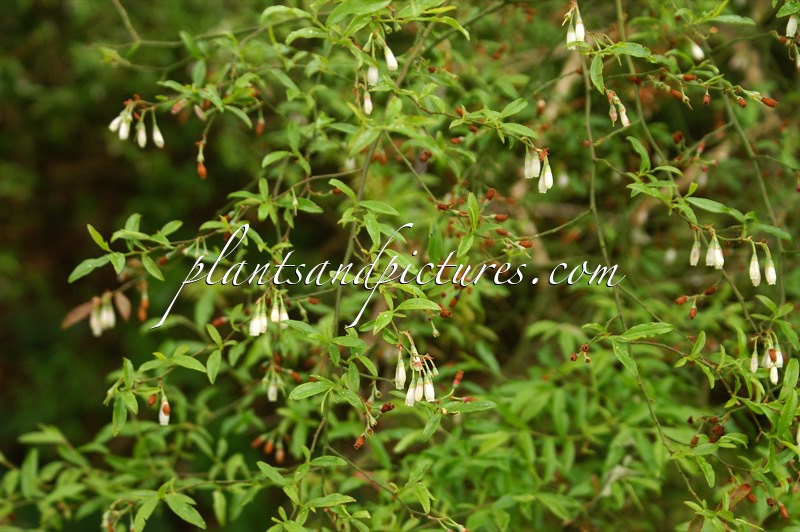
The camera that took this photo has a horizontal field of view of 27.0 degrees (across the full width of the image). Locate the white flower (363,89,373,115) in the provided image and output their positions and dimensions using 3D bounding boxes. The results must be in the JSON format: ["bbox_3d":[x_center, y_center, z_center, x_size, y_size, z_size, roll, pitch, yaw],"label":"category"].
[{"bbox_3d":[-0.013,-0.069,0.700,0.004,0.011,0.004,-6,7,0],"label":"white flower"}]

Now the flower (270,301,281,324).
[{"bbox_3d":[-0.071,0.026,0.950,0.005,0.013,0.005,0,6,0],"label":"flower"}]

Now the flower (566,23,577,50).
[{"bbox_3d":[0.097,-0.129,0.940,0.005,0.015,0.005,0,6,0],"label":"flower"}]

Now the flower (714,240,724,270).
[{"bbox_3d":[0.134,-0.005,0.700,0.004,0.013,0.004,-6,7,0],"label":"flower"}]

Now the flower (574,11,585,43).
[{"bbox_3d":[0.100,-0.133,0.930,0.005,0.016,0.005,-5,6,0],"label":"flower"}]

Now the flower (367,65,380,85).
[{"bbox_3d":[-0.011,-0.083,0.720,0.005,0.010,0.005,1,7,0],"label":"flower"}]

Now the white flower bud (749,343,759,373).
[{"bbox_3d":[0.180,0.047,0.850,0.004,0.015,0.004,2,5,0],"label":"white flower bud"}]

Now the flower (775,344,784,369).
[{"bbox_3d":[0.217,0.052,0.950,0.005,0.014,0.005,-5,6,0],"label":"flower"}]

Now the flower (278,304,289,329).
[{"bbox_3d":[-0.066,0.029,0.950,0.005,0.014,0.005,-6,6,0],"label":"flower"}]

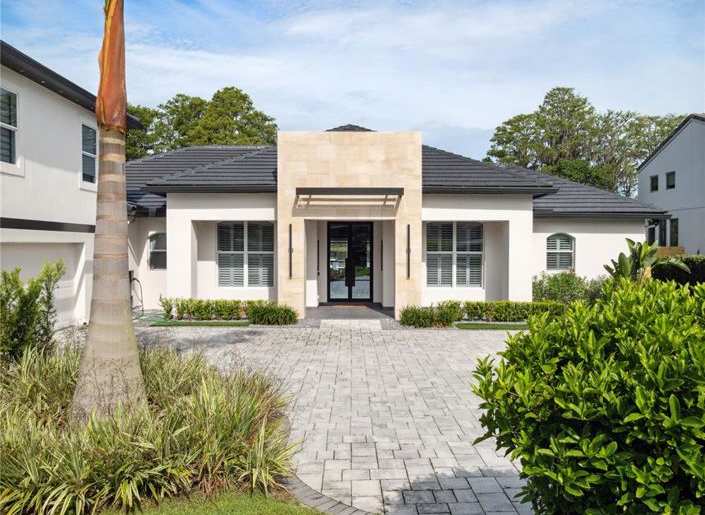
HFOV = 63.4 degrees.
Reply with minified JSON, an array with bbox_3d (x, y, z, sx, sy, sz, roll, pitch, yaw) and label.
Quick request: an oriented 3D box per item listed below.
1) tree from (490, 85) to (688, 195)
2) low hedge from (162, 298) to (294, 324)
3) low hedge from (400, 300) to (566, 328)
[{"bbox_3d":[20.500,-6.957,49.870,17.000,15.900,14.000,0,1,0],"label":"tree"},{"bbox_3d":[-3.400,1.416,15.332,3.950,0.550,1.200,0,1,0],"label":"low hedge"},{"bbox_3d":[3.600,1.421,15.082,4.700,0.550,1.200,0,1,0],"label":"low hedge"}]

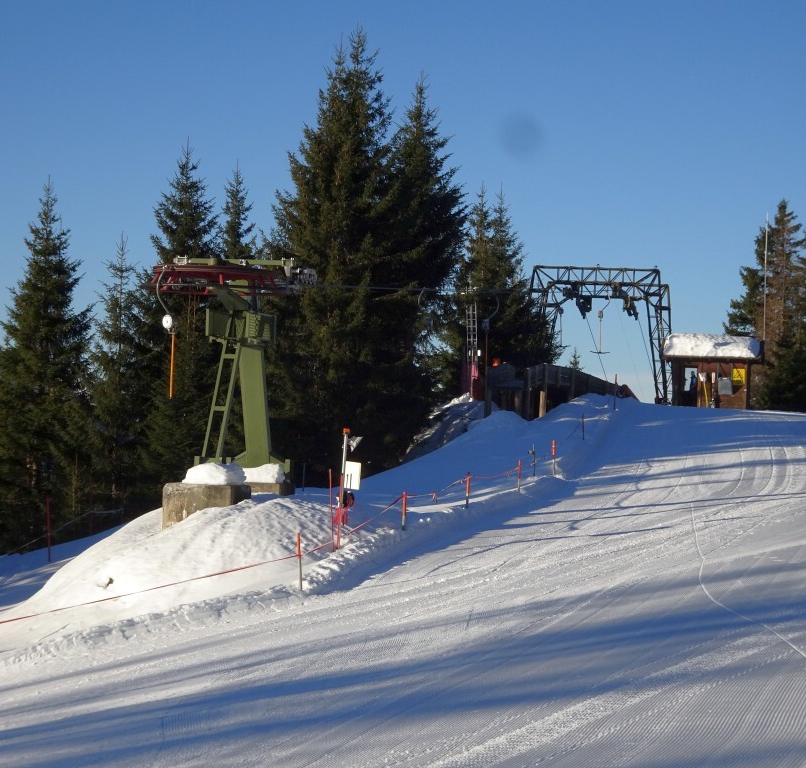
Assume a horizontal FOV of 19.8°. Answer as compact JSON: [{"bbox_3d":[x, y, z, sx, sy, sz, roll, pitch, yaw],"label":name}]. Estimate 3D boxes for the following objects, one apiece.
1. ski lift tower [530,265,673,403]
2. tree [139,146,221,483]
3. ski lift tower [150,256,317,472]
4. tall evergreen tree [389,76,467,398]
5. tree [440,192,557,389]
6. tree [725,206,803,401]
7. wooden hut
[{"bbox_3d":[8.981,-2.228,106.000,6.300,6.300,3.800,1,-1,14],"label":"ski lift tower"},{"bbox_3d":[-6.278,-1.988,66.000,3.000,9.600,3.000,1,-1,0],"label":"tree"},{"bbox_3d":[-3.857,-0.444,52.500,3.100,4.850,3.400,1,-1,14],"label":"ski lift tower"},{"bbox_3d":[0.737,-4.874,83.000,3.800,12.200,3.800,1,-1,0],"label":"tall evergreen tree"},{"bbox_3d":[3.973,-3.847,97.000,4.900,8.900,4.900,1,-1,0],"label":"tree"},{"bbox_3d":[18.685,-4.082,117.000,4.400,10.500,4.400,1,-1,0],"label":"tree"},{"bbox_3d":[14.151,-0.594,105.500,4.300,3.450,3.400,1,-1,12],"label":"wooden hut"}]

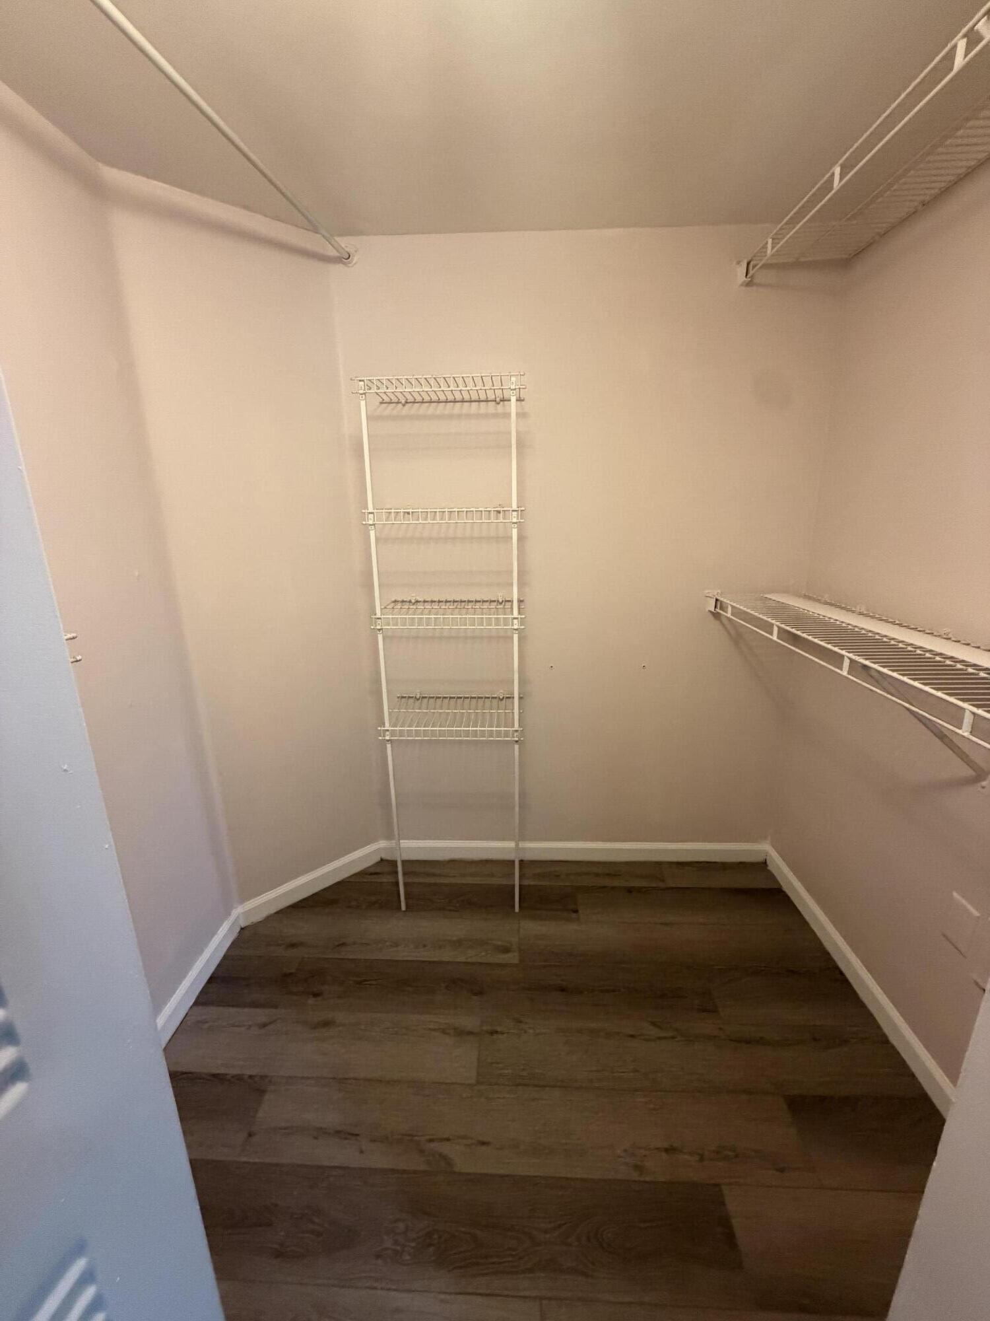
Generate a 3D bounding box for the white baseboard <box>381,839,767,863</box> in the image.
[{"bbox_3d":[0.304,0.755,2.121,1.532,0.084,0.016,0,16,2],"label":"white baseboard"}]

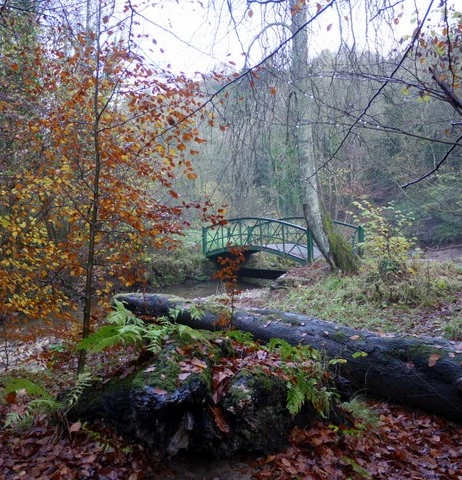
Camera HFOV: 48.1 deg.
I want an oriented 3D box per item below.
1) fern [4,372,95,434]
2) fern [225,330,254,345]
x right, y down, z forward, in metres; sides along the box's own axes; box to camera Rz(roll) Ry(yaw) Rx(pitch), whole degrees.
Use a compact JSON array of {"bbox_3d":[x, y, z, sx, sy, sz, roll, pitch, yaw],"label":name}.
[{"bbox_3d":[-1.315,1.184,3.750,0.646,0.380,0.600,0,2,0],"label":"fern"},{"bbox_3d":[0.065,0.744,3.950,0.207,0.110,0.200,0,2,0],"label":"fern"}]

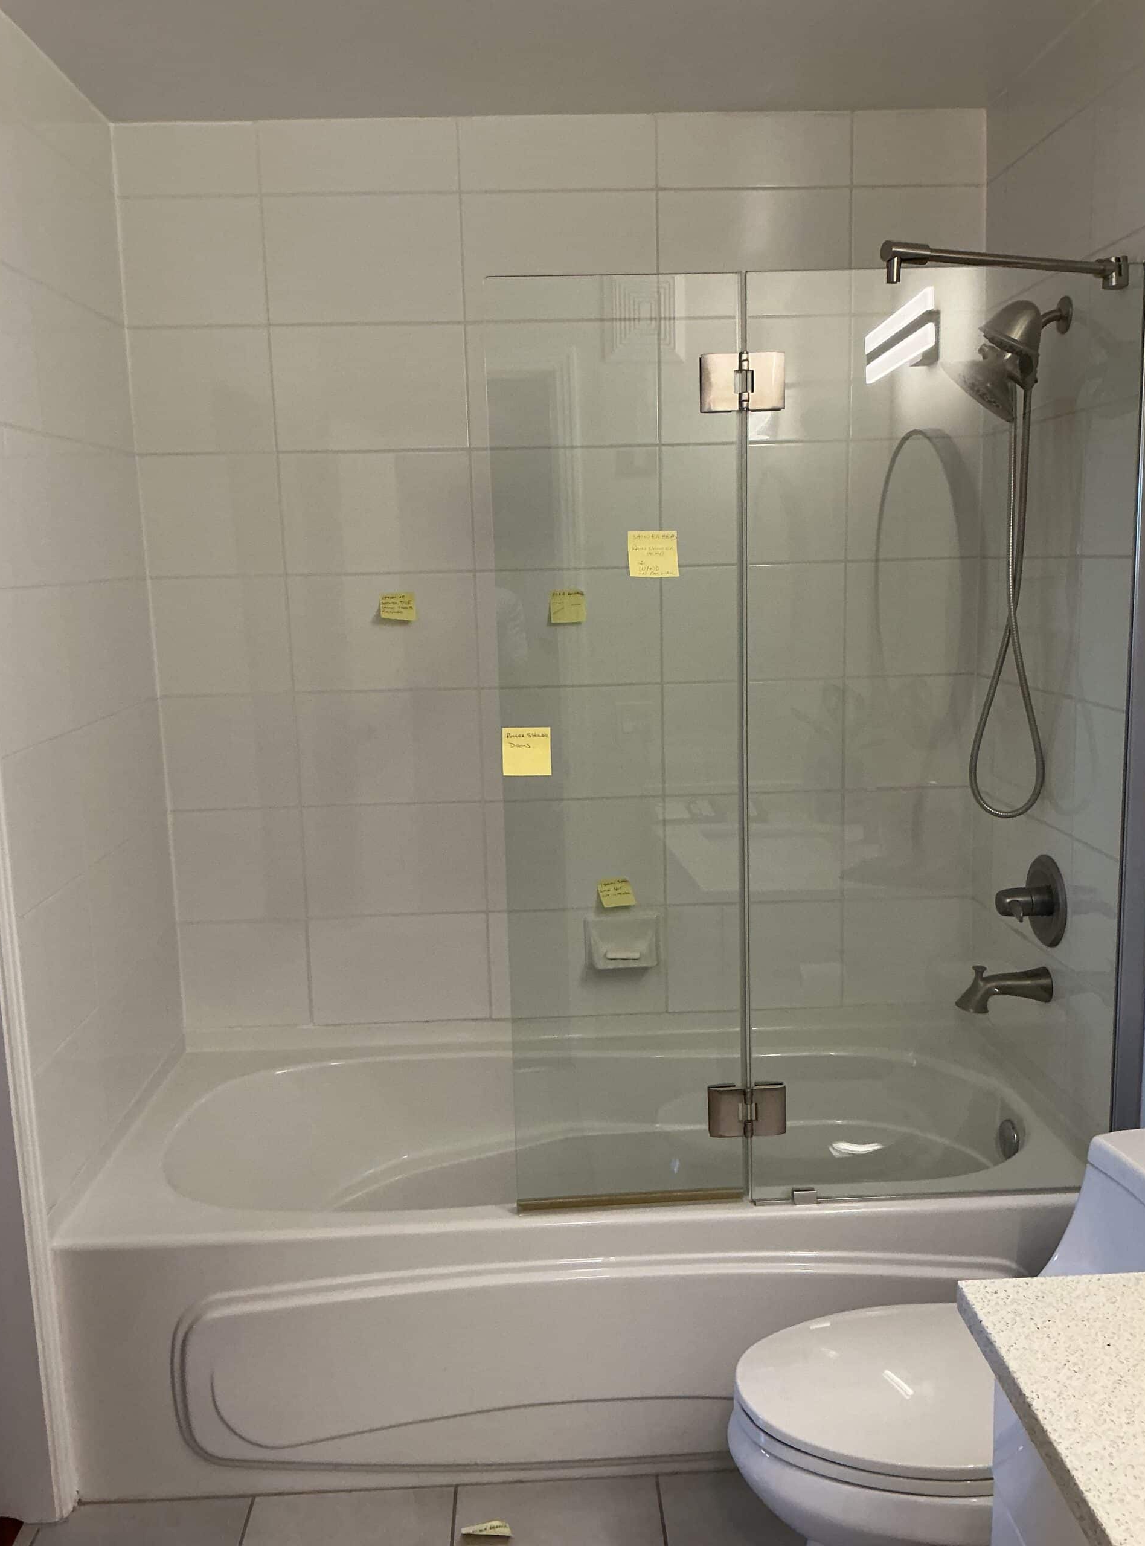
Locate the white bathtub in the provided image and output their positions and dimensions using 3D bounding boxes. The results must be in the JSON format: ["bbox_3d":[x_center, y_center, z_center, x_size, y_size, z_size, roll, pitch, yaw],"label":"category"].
[{"bbox_3d":[0.037,0.898,2.599,1.796,0.507,0.824,-2,10,-2],"label":"white bathtub"}]

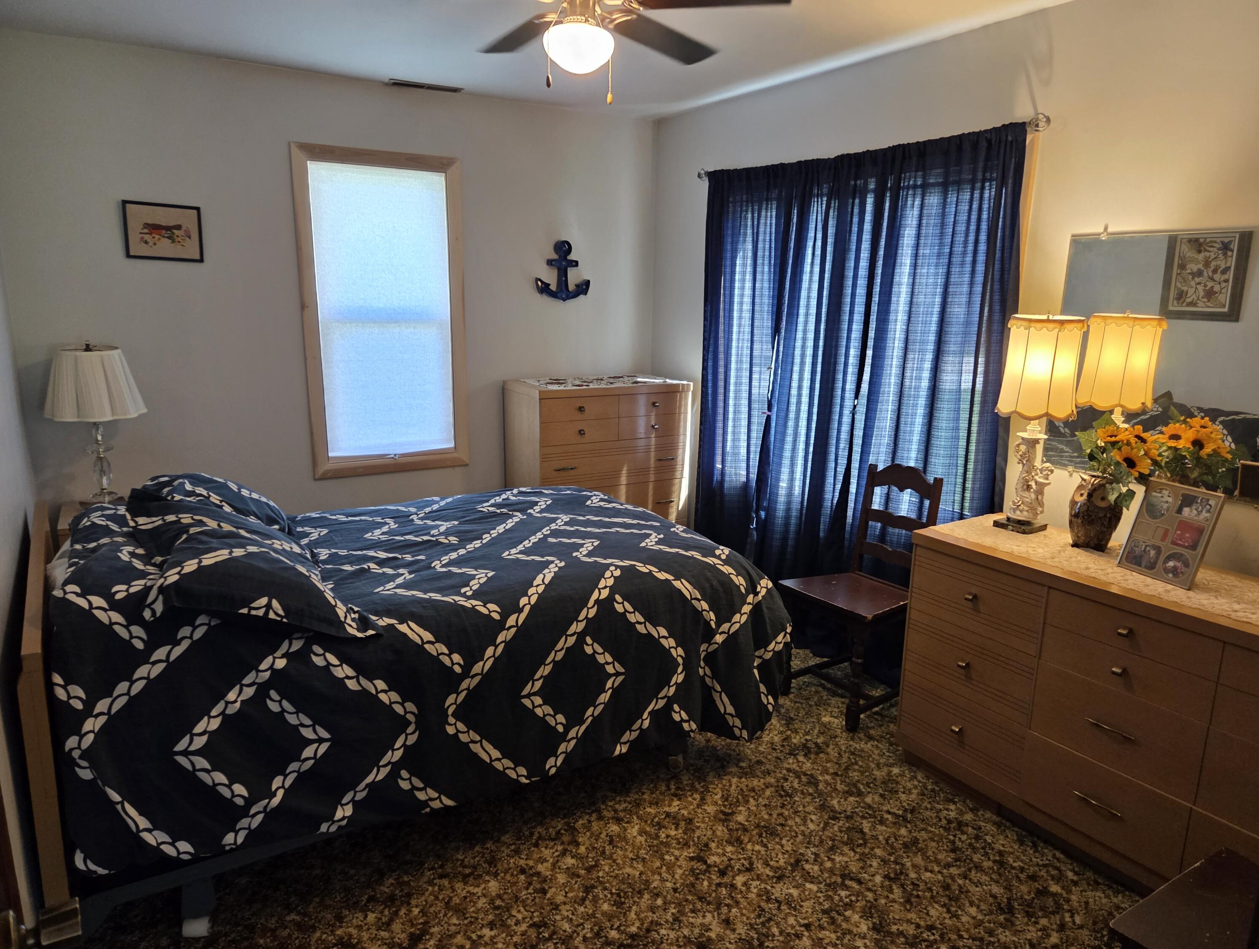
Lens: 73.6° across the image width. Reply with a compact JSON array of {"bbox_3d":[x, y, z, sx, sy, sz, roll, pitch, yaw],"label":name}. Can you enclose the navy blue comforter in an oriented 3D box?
[{"bbox_3d":[-0.707,0.457,2.902,1.988,0.700,1.510,-7,15,-31],"label":"navy blue comforter"}]

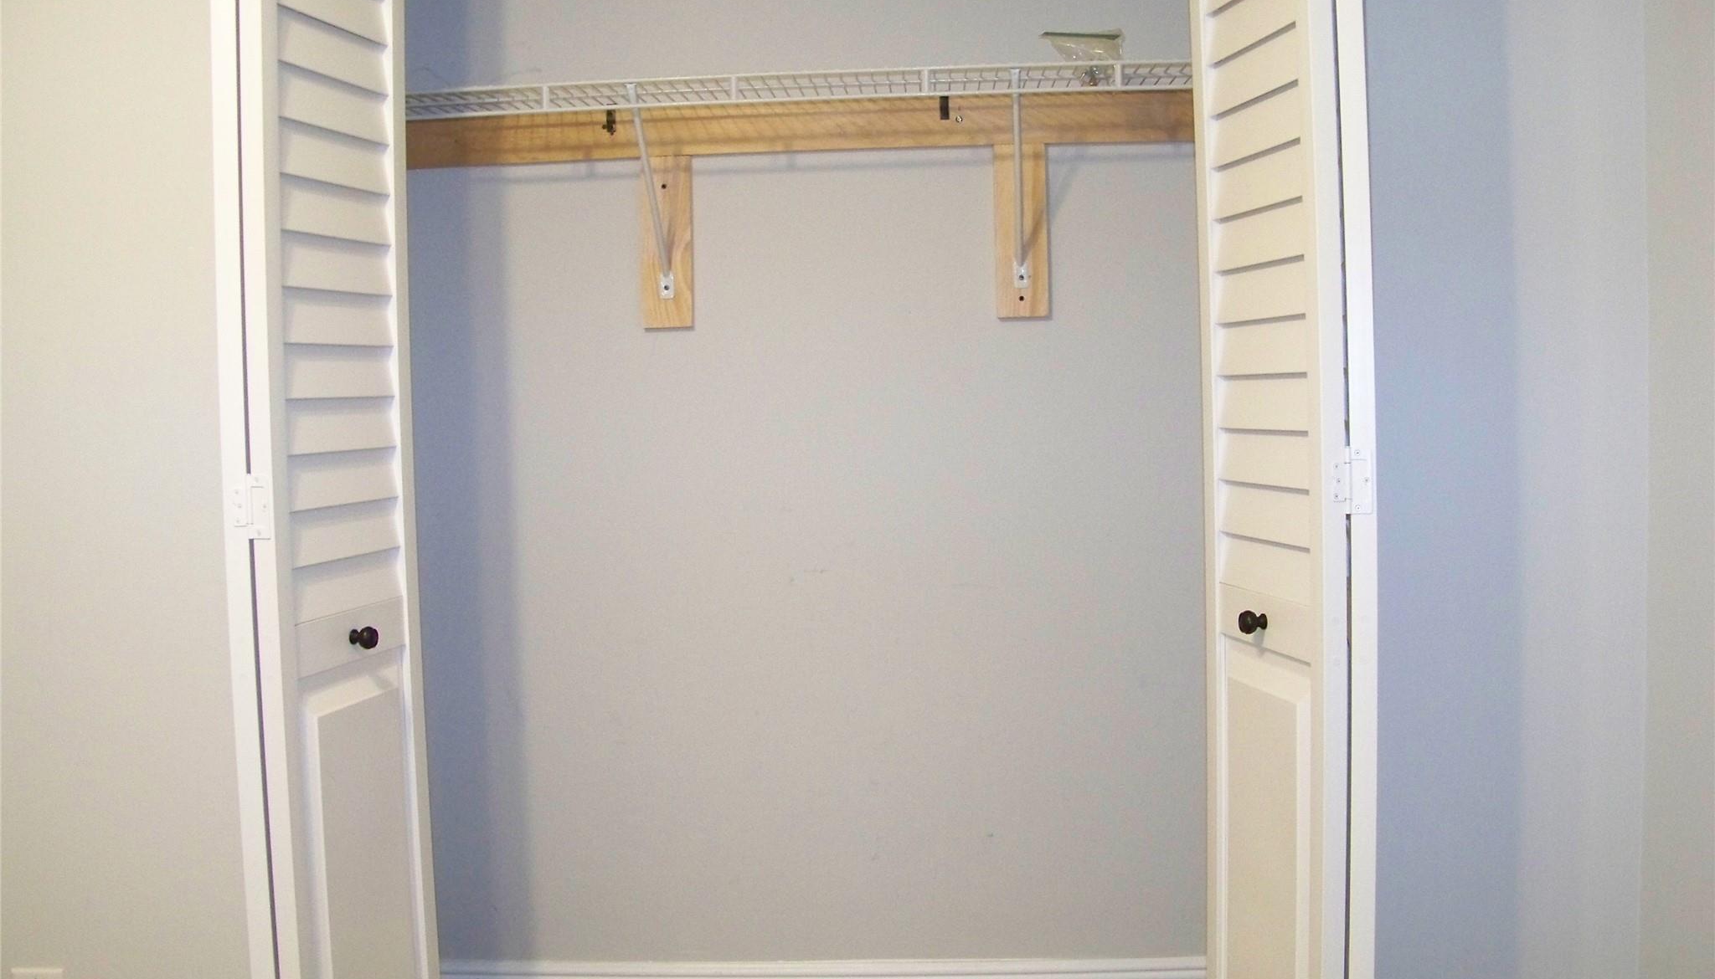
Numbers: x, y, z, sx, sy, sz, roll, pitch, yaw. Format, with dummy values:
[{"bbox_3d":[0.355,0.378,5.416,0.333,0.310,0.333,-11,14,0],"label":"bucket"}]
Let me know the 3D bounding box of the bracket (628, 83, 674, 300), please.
[{"bbox_3d":[-0.342,-0.483,2.702,0.028,0.318,0.270,-1,3,3],"label":"bracket"}]

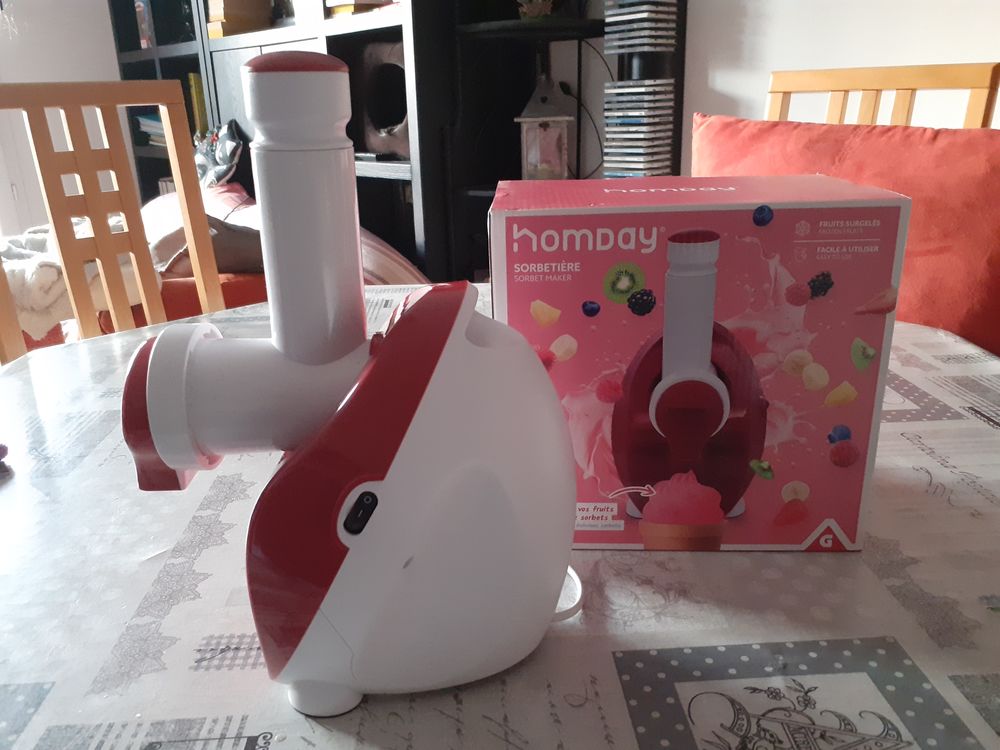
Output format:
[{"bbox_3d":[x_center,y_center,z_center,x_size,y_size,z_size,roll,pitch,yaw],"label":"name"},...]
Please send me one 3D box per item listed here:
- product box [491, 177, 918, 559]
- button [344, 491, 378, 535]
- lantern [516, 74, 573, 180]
[{"bbox_3d":[0.136,-0.018,0.631,0.270,0.258,0.177,-1,20,3],"label":"product box"},{"bbox_3d":[-0.068,0.068,0.384,0.011,0.026,0.005,29,18,-8],"label":"button"},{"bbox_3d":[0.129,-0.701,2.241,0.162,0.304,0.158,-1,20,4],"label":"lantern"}]

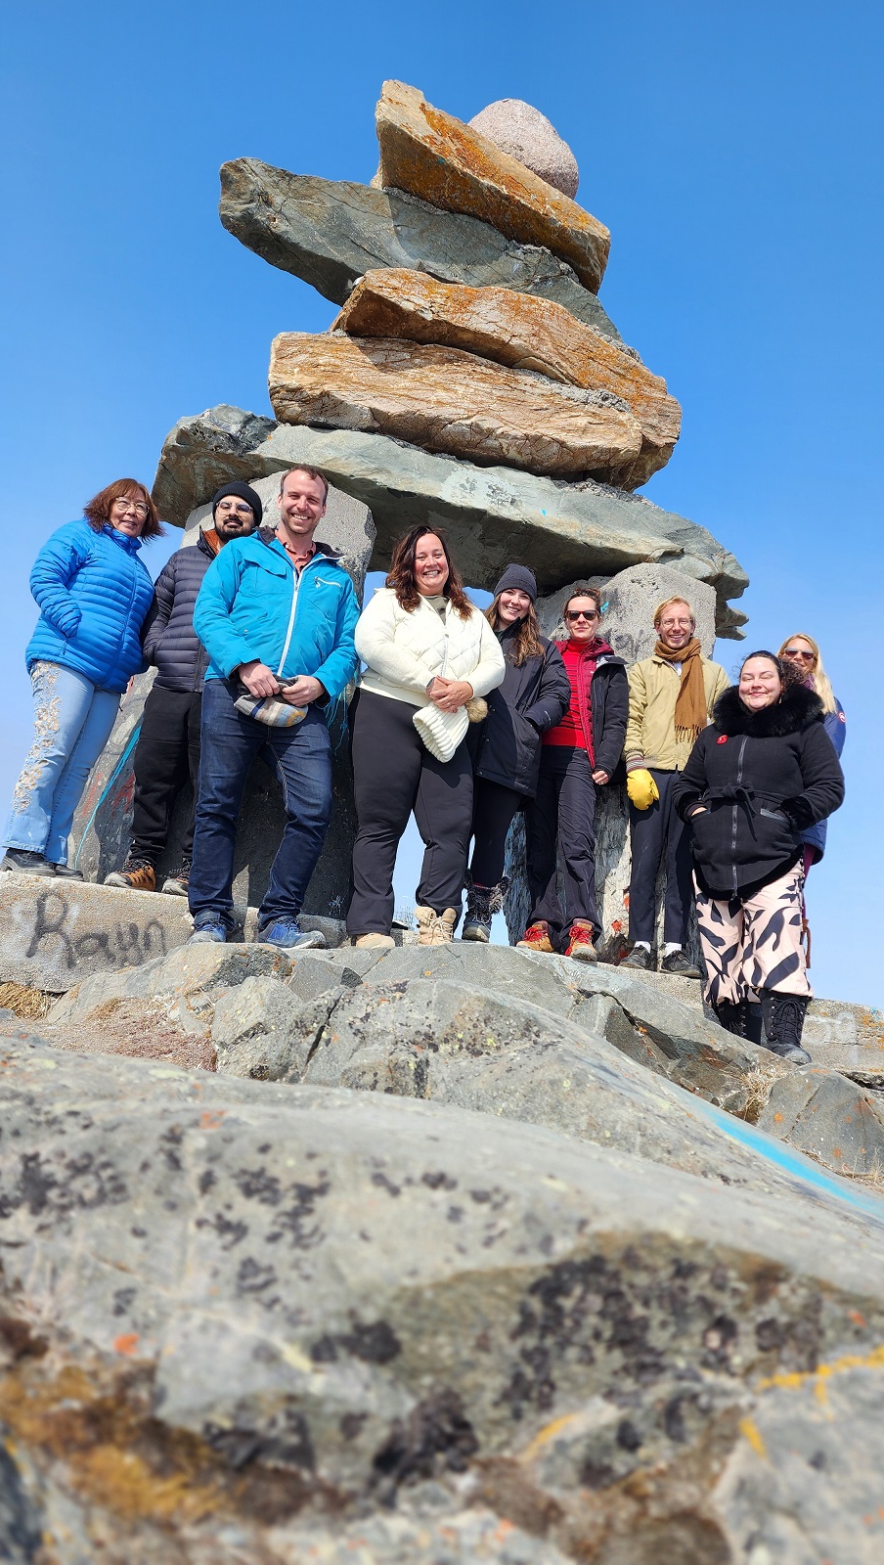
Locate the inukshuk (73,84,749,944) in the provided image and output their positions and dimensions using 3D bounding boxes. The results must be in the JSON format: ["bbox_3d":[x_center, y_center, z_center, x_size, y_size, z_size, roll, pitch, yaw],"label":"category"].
[{"bbox_3d":[0.090,-1.454,5.484,2.980,4.590,1.150,12,-12,-16],"label":"inukshuk"}]

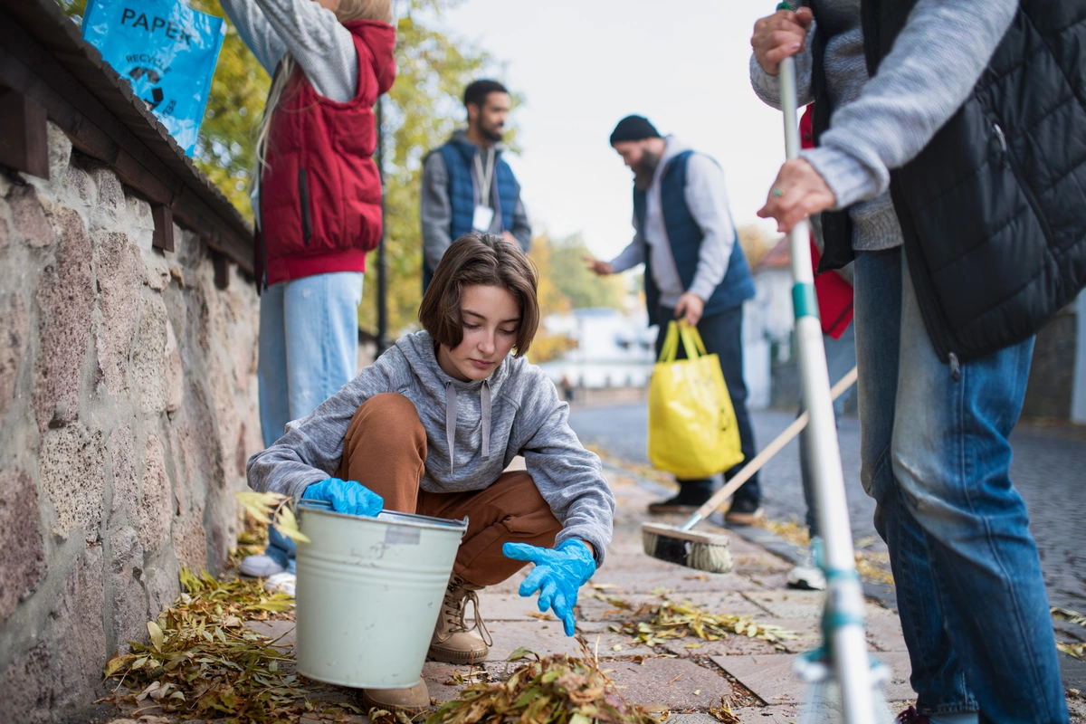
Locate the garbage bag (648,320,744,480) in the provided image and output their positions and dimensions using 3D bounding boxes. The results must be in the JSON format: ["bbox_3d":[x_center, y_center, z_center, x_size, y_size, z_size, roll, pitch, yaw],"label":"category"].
[{"bbox_3d":[0.565,0.140,3.900,0.280,0.590,0.280,-1,-1,37],"label":"garbage bag"}]

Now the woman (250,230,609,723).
[{"bbox_3d":[-0.210,0.170,2.020,0.690,0.810,0.720,0,-1,-7],"label":"woman"}]

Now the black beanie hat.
[{"bbox_3d":[0.361,-0.912,4.150,0.205,0.135,0.185,-9,0,-21],"label":"black beanie hat"}]

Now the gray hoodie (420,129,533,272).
[{"bbox_3d":[-0.275,-0.660,4.400,0.500,0.650,0.320,0,-1,-28],"label":"gray hoodie"}]

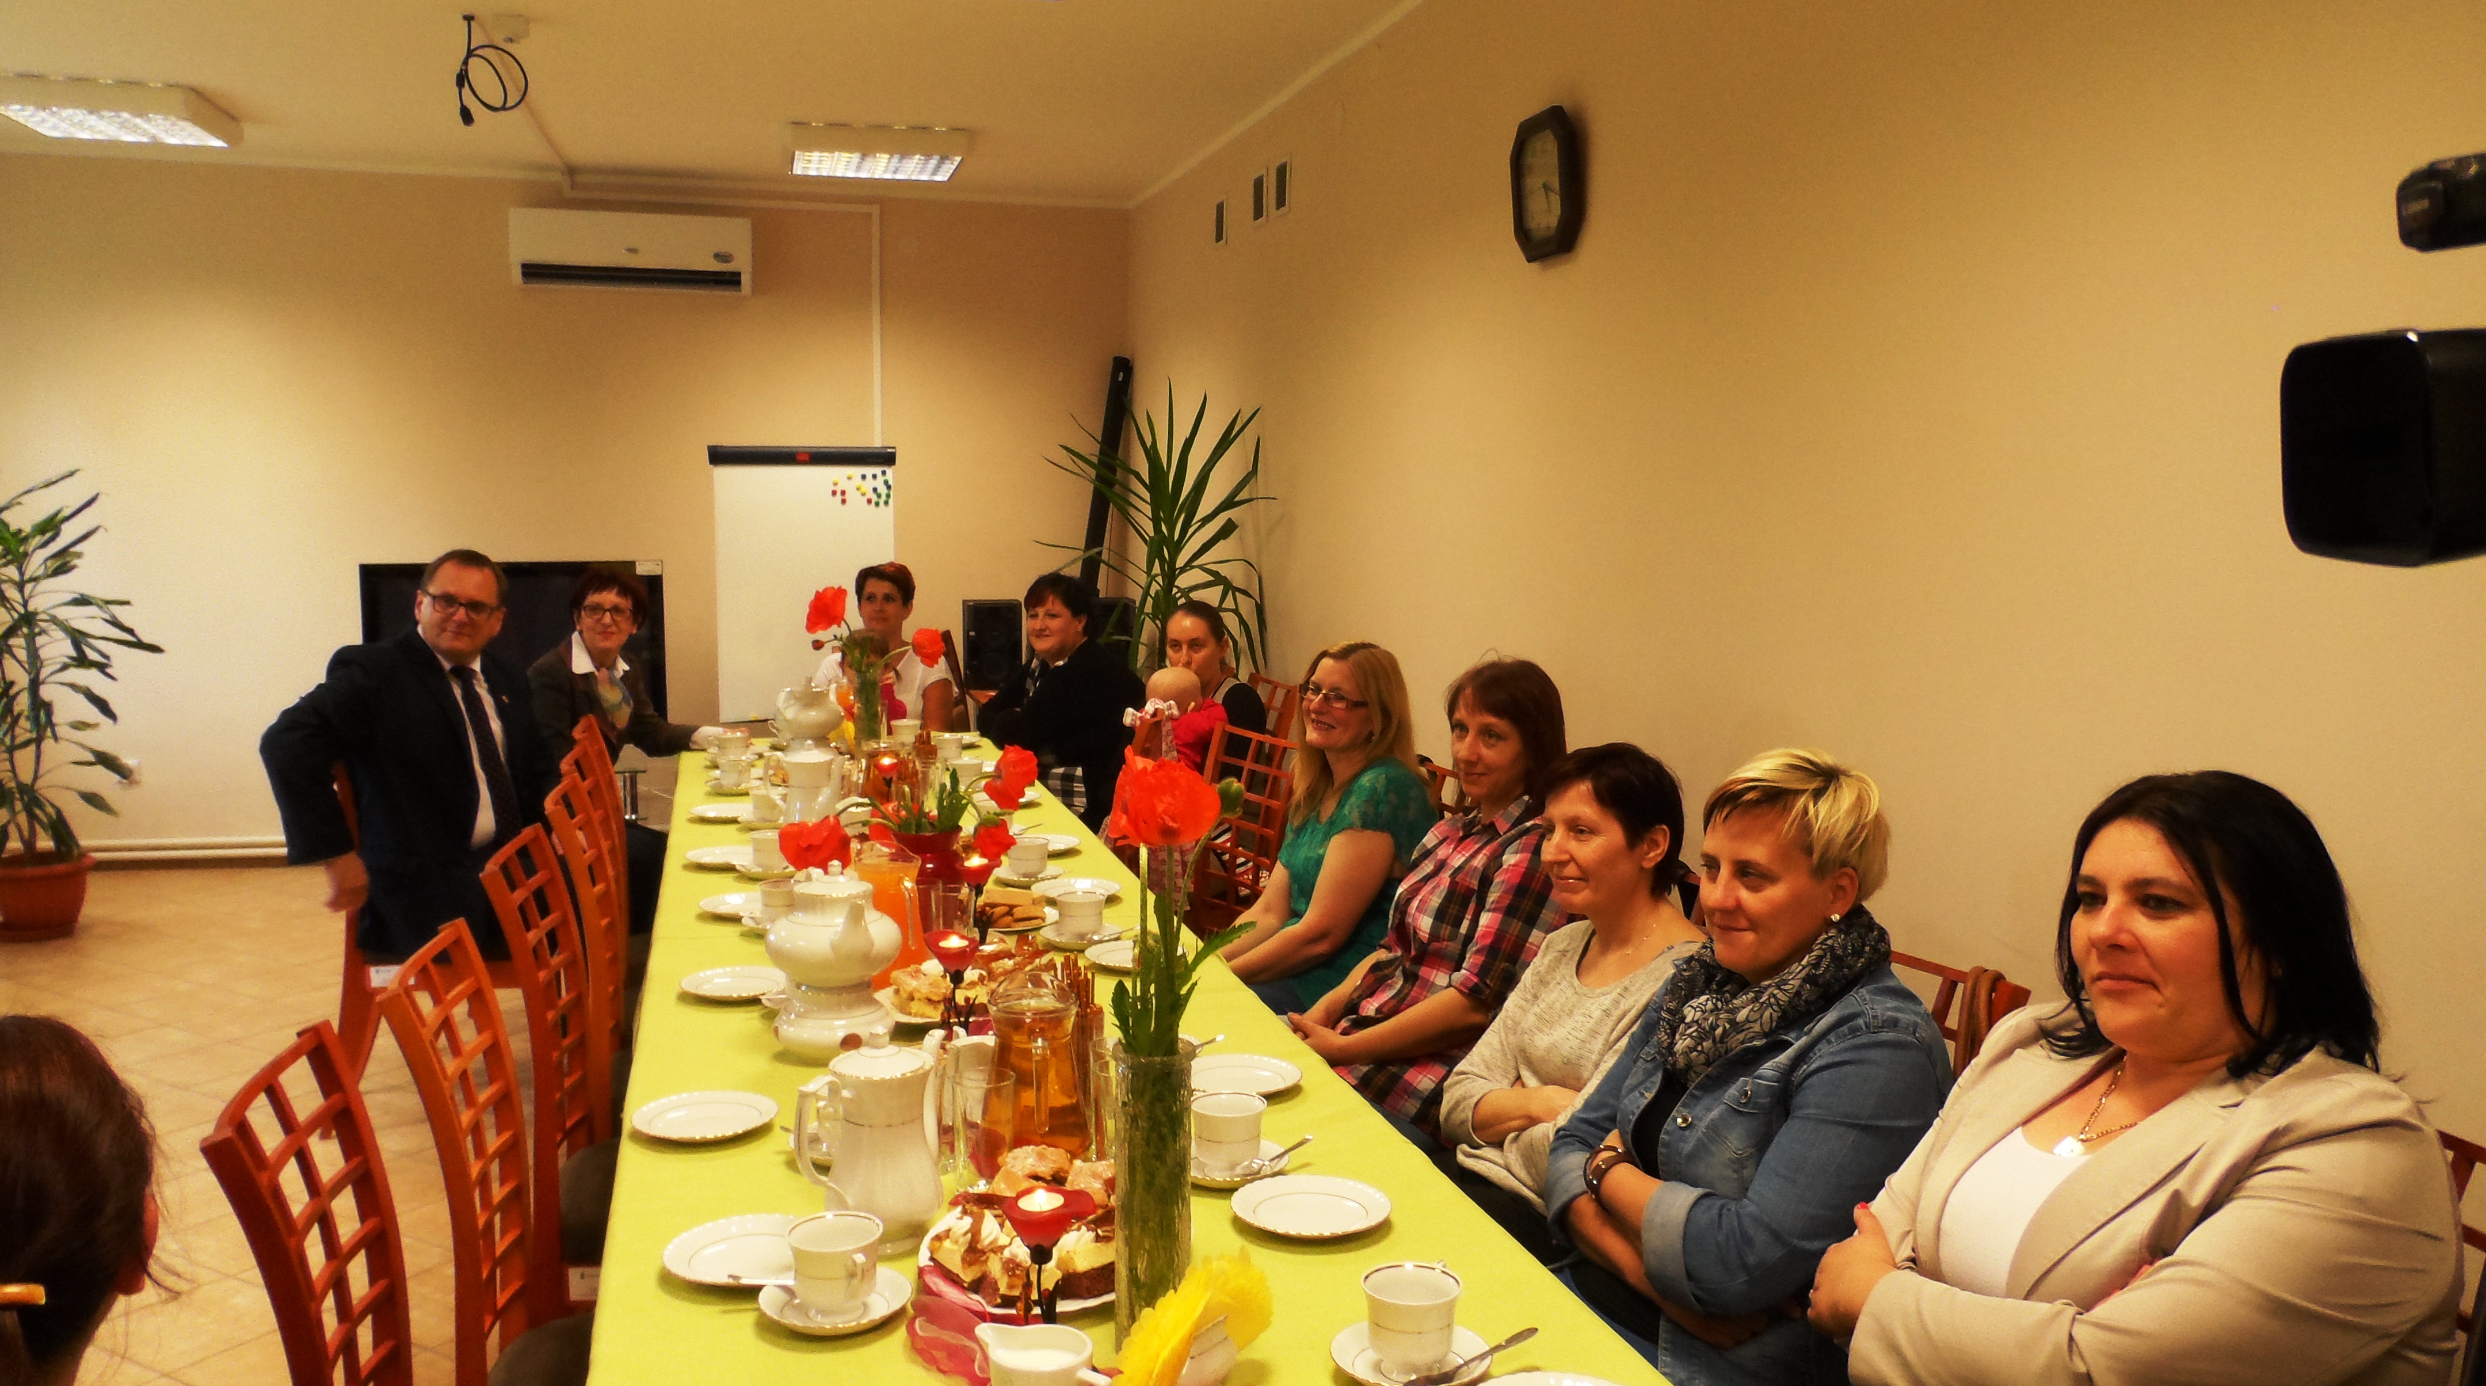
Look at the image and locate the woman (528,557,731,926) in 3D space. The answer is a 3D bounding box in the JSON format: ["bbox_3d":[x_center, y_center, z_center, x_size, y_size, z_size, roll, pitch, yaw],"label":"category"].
[{"bbox_3d":[-1.688,0.311,4.743,0.560,1.300,0.780,-4,7,-31],"label":"woman"}]

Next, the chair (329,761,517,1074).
[{"bbox_3d":[-1.947,0.538,4.237,0.500,0.960,0.410,-1,6,-11],"label":"chair"}]

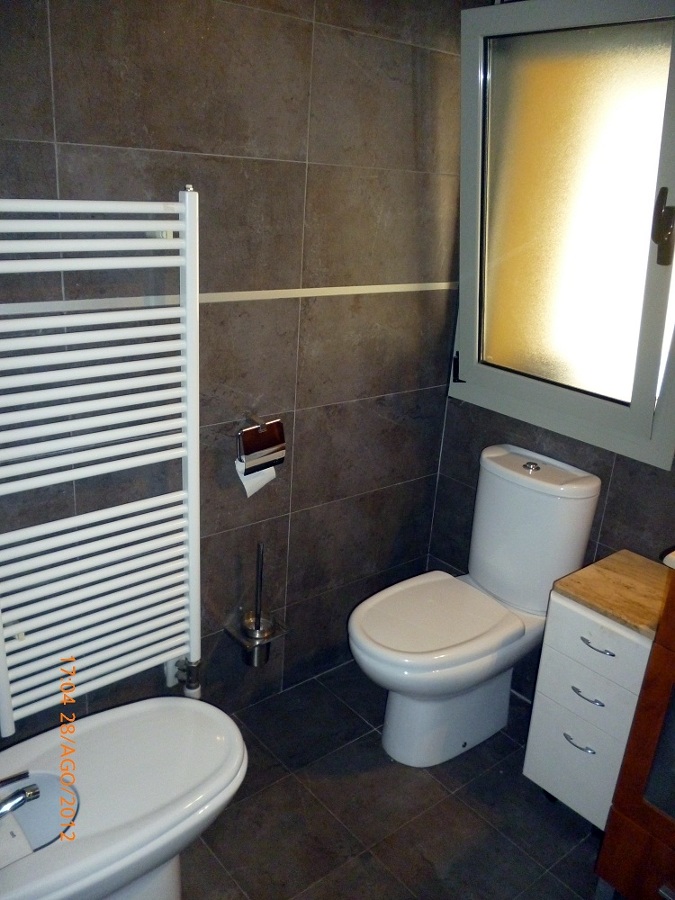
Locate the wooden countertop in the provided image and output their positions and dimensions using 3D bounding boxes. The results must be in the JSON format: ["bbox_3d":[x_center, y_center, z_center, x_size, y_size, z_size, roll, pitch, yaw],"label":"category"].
[{"bbox_3d":[0.724,0.340,1.755,0.320,0.024,0.252,-12,25,-38],"label":"wooden countertop"}]

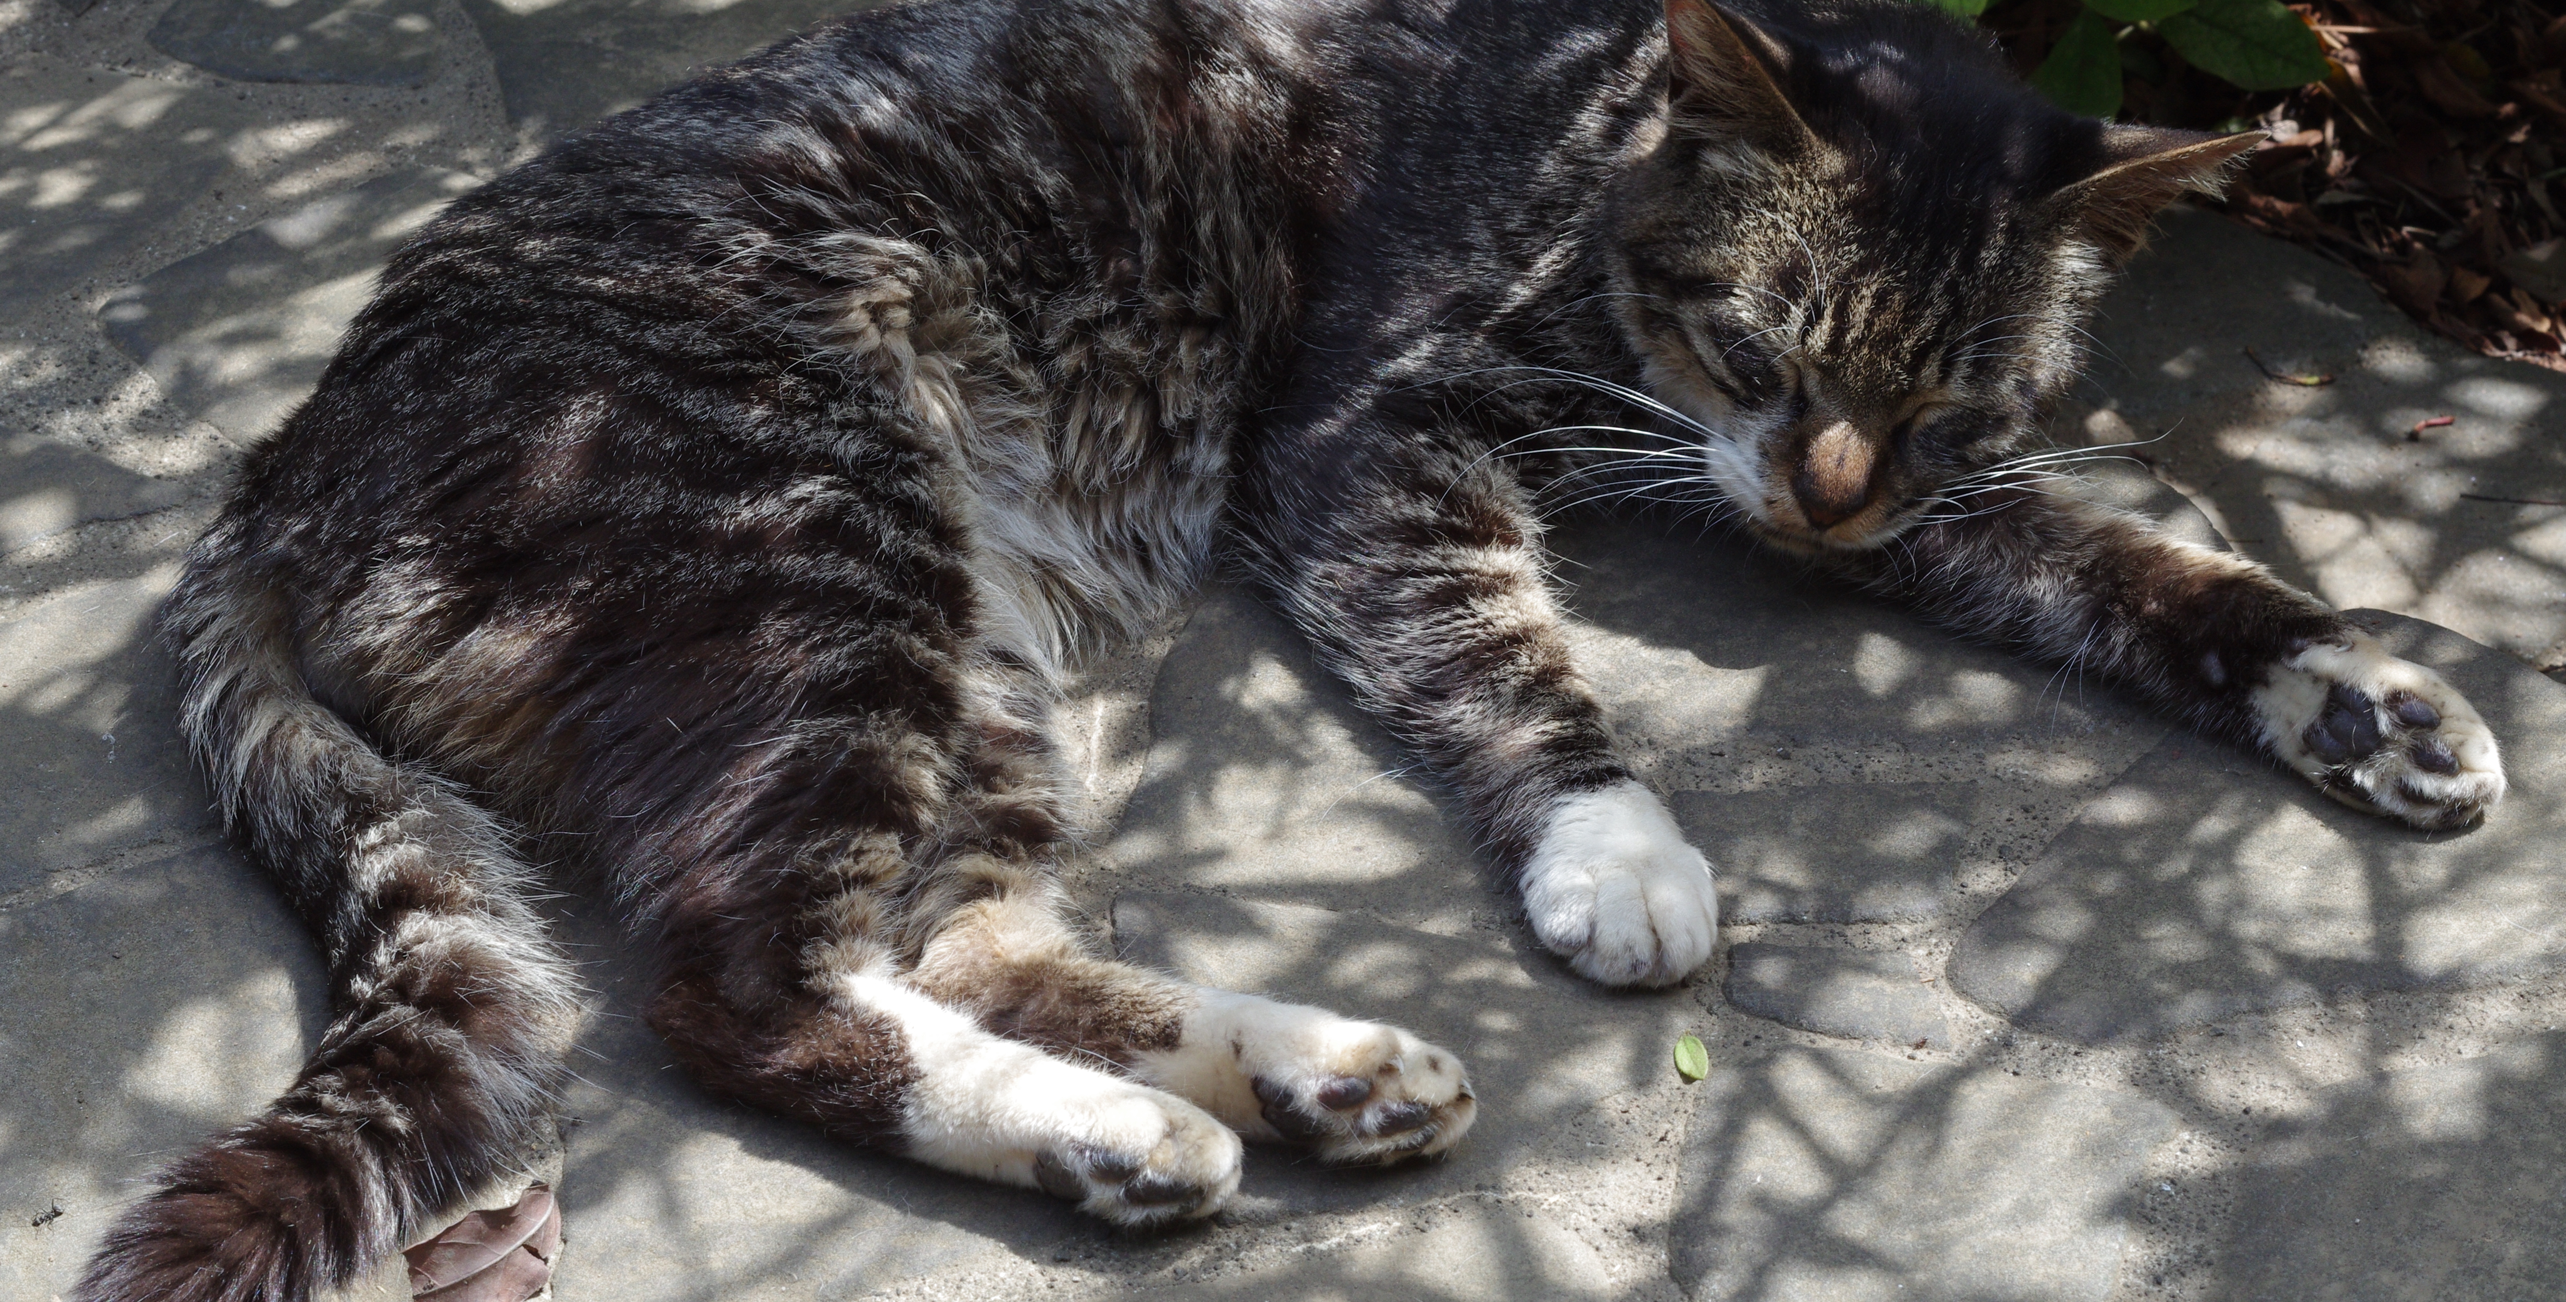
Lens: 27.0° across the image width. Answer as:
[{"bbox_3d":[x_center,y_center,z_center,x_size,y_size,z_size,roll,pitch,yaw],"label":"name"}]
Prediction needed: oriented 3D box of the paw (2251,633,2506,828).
[{"bbox_3d":[0.224,0.016,1.091,0.056,0.029,0.034,27,49,26],"label":"paw"}]

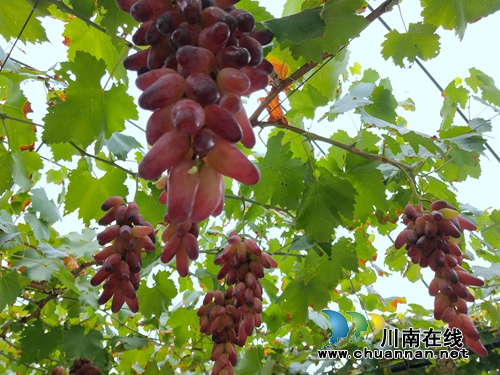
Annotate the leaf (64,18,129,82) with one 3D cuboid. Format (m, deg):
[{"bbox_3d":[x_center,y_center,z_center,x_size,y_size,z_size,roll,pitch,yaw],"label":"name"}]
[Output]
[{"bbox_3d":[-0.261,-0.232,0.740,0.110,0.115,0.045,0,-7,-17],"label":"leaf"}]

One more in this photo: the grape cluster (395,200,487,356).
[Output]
[{"bbox_3d":[0.298,0.138,0.690,0.118,0.245,0.110,-17,-28,16],"label":"grape cluster"}]

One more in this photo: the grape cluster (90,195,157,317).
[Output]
[{"bbox_3d":[-0.231,0.119,0.800,0.110,0.215,0.105,4,-29,-11],"label":"grape cluster"}]

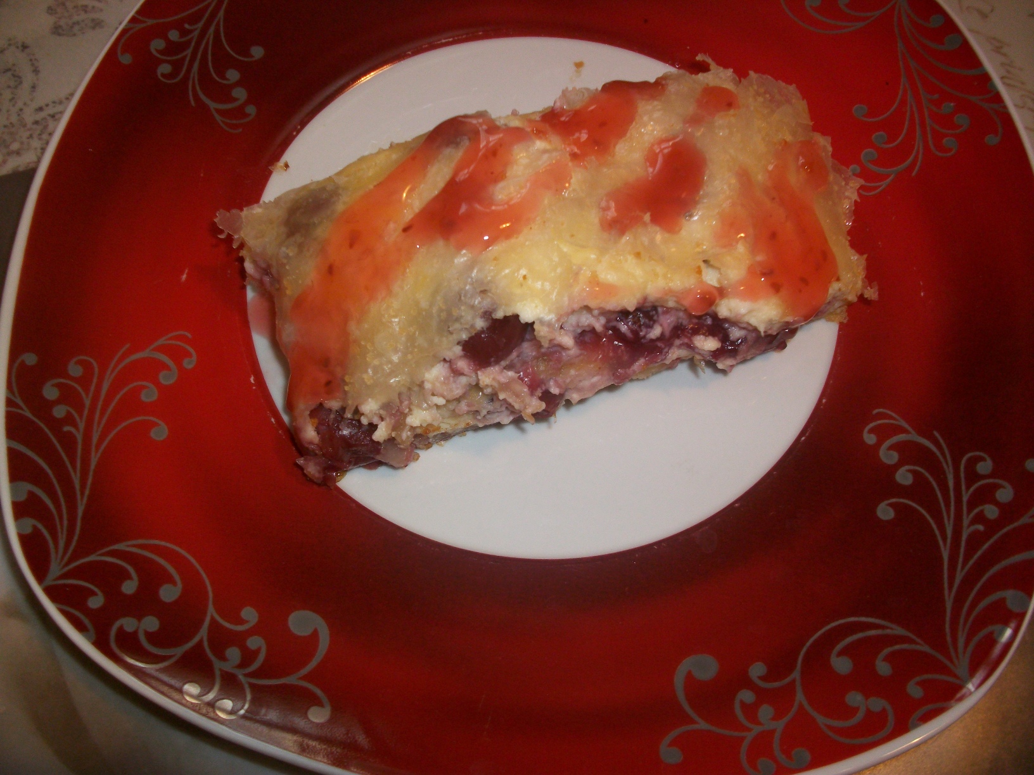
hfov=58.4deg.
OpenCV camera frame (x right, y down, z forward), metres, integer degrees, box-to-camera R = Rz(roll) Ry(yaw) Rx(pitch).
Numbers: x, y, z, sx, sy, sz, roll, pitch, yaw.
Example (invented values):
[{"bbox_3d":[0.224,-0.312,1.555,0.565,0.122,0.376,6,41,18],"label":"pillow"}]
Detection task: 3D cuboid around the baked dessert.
[{"bbox_3d":[0.008,-0.033,0.223,0.144,0.036,0.068,-18,70,-9],"label":"baked dessert"}]

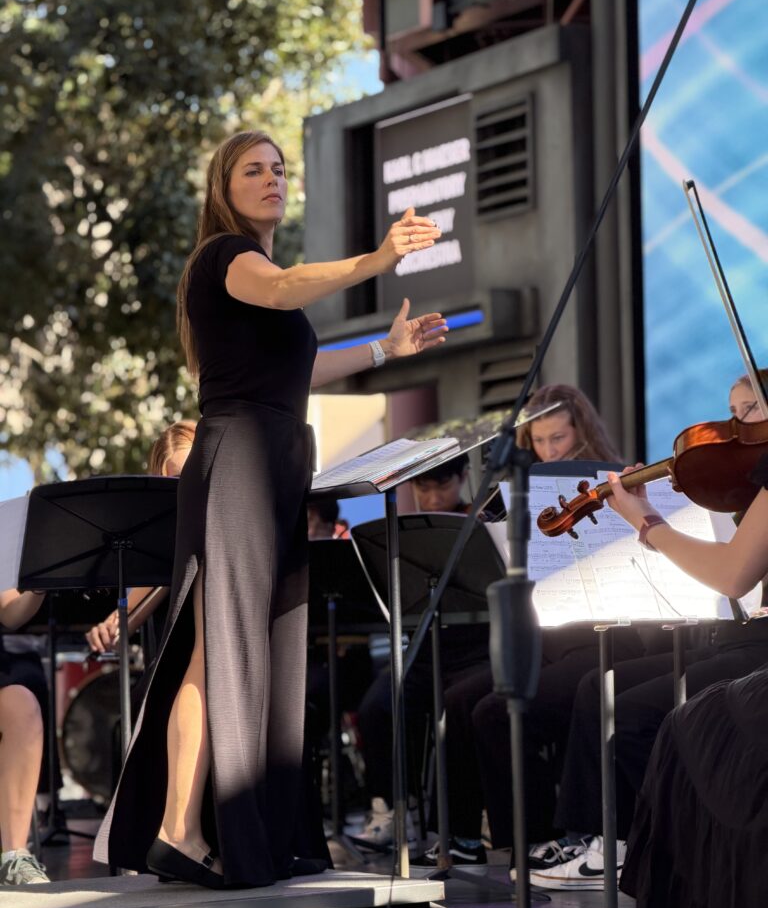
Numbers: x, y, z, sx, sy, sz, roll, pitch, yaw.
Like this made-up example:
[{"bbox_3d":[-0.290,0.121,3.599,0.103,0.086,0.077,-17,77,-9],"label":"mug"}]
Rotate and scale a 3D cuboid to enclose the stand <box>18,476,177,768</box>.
[{"bbox_3d":[-0.676,0.618,7.650,0.510,1.080,0.460,0,-3,-18],"label":"stand"}]

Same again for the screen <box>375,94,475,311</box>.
[{"bbox_3d":[0.210,-1.255,15.000,0.100,0.968,0.915,1,-4,-29],"label":"screen"}]

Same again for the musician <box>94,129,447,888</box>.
[{"bbox_3d":[-0.247,0.119,6.450,0.740,1.630,0.500,-2,-3,12],"label":"musician"}]

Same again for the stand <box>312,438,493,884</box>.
[{"bbox_3d":[0.031,0.523,6.750,0.480,1.140,0.510,0,-4,-27],"label":"stand"}]

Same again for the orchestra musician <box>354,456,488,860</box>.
[{"bbox_3d":[0.100,0.615,9.250,0.500,1.230,0.750,-3,-4,30],"label":"orchestra musician"}]

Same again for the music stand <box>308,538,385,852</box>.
[{"bbox_3d":[-0.152,0.747,9.100,0.510,0.960,0.450,-2,-3,12],"label":"music stand"}]

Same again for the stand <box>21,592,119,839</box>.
[{"bbox_3d":[-1.143,0.808,10.200,0.510,1.000,0.450,-1,-3,-6],"label":"stand"}]

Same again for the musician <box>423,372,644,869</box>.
[{"bbox_3d":[0.360,0.504,8.350,0.520,1.340,0.750,-4,-4,40],"label":"musician"}]

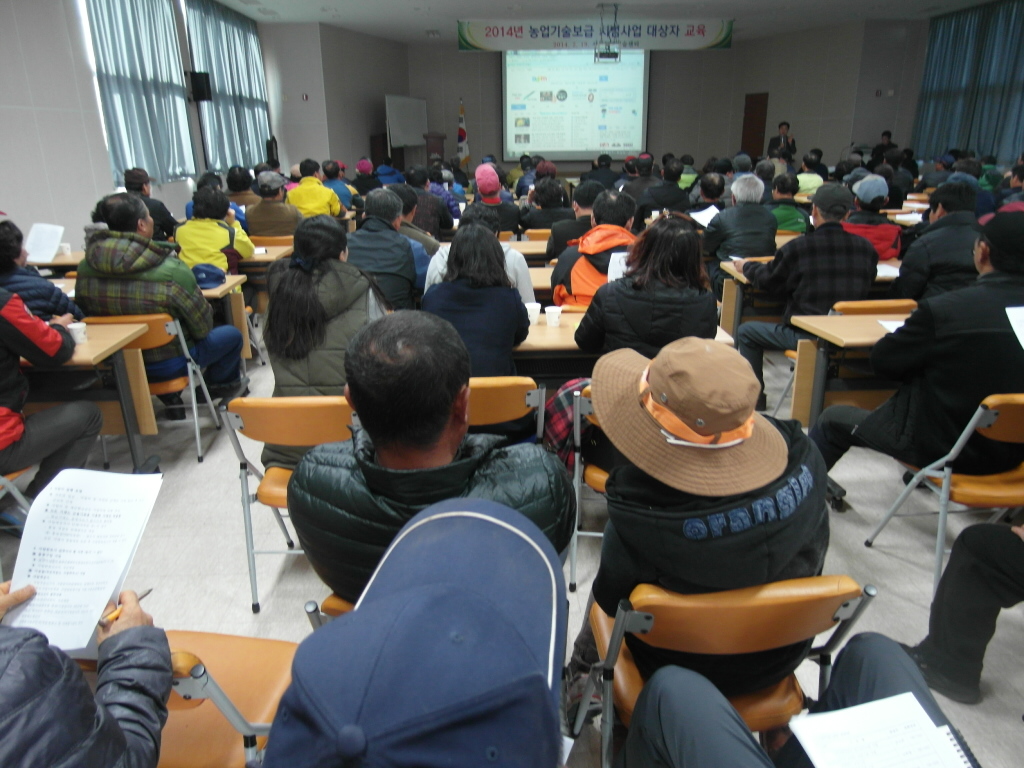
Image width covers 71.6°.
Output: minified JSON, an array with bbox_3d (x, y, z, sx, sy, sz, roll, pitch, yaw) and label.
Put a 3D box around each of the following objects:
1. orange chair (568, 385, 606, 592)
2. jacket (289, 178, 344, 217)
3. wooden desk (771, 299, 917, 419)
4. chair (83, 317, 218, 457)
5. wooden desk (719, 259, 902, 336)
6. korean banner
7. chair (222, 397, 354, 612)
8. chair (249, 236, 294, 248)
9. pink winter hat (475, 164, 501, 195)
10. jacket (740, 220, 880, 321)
[{"bbox_3d":[0.480,0.313,2.676,0.480,0.785,0.490,1,19,5],"label":"orange chair"},{"bbox_3d":[-2.094,-1.872,7.618,0.560,0.660,0.420,0,19,2],"label":"jacket"},{"bbox_3d":[2.183,0.083,3.255,1.720,0.735,0.470,-2,18,-4],"label":"wooden desk"},{"bbox_3d":[-1.886,-0.028,3.757,0.480,0.785,0.490,-3,19,-7],"label":"chair"},{"bbox_3d":[2.394,-0.426,4.801,1.800,0.720,0.600,-1,19,0],"label":"wooden desk"},{"bbox_3d":[1.542,-6.446,13.115,5.000,0.500,0.030,-2,19,-2],"label":"korean banner"},{"bbox_3d":[-0.684,0.361,2.592,0.480,0.785,0.490,-1,19,0],"label":"chair"},{"bbox_3d":[-2.106,-0.988,6.508,0.480,0.785,0.490,-2,19,-2],"label":"chair"},{"bbox_3d":[-0.214,-1.788,6.207,0.220,0.250,0.250,-1,19,0],"label":"pink winter hat"},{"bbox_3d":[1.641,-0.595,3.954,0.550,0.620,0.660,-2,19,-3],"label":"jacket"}]

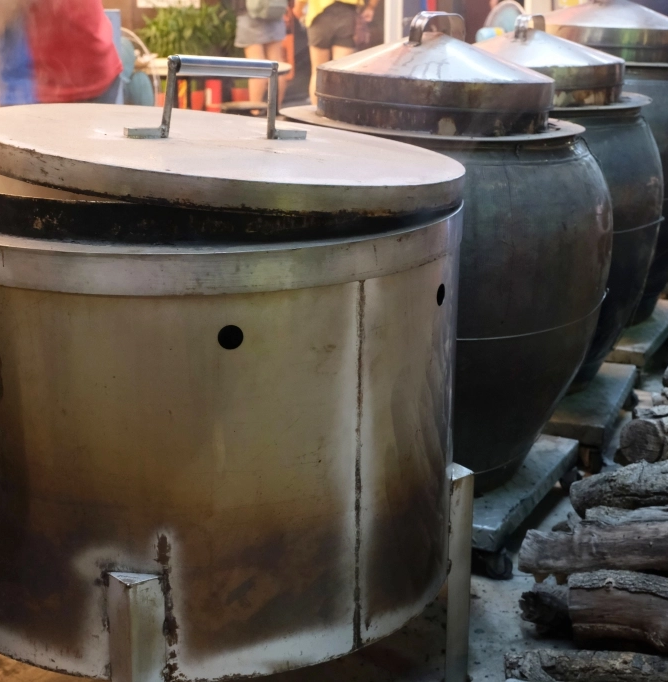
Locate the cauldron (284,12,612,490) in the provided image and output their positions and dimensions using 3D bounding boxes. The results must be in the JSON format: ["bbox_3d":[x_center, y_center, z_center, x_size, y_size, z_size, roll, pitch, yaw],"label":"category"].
[{"bbox_3d":[0.204,-0.188,2.291,0.717,0.936,0.717,0,17,0],"label":"cauldron"}]

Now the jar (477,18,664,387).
[{"bbox_3d":[0.473,-0.354,2.784,0.685,0.879,0.685,3,17,9],"label":"jar"}]

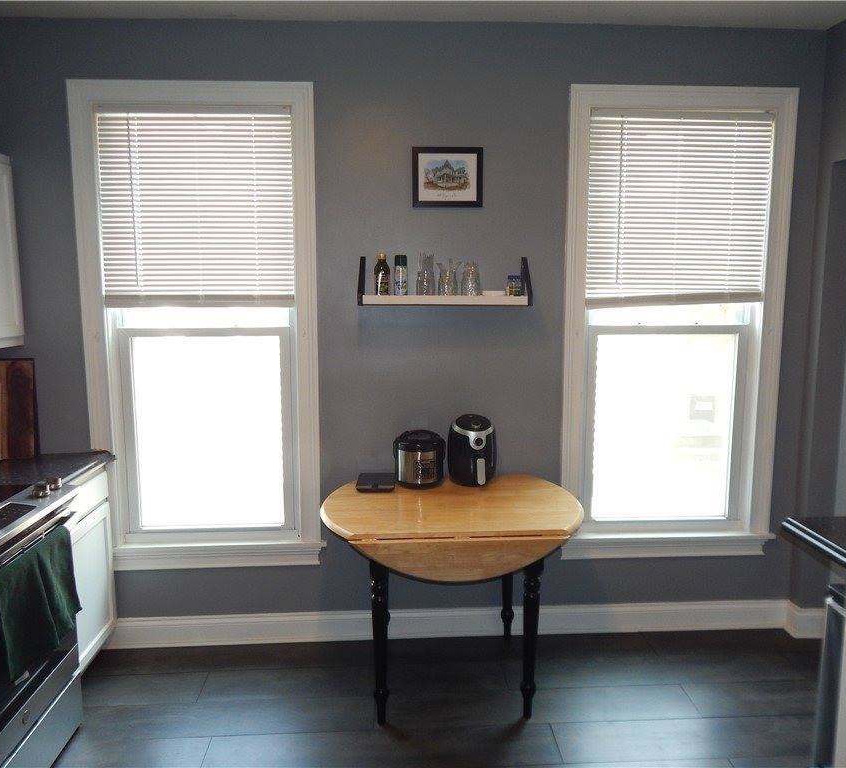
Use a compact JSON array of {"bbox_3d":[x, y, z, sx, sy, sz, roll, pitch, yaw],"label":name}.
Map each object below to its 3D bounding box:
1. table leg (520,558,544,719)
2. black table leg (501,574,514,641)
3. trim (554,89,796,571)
[{"bbox_3d":[0.391,0.874,2.475,0.070,0.710,0.070,-1,7,-3],"label":"table leg"},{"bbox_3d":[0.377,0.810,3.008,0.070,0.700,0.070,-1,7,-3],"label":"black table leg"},{"bbox_3d":[1.093,-0.227,2.953,0.995,2.027,0.070,-1,7,-3],"label":"trim"}]

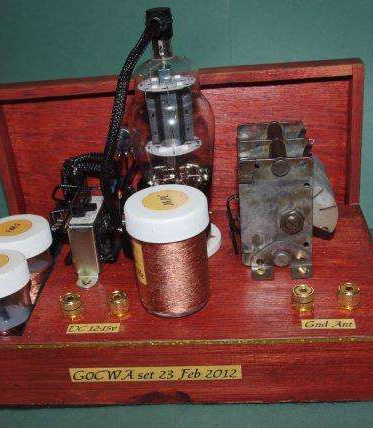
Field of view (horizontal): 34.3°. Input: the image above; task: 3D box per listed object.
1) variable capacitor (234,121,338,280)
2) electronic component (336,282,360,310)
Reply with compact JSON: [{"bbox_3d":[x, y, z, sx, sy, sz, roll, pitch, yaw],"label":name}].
[{"bbox_3d":[0.059,-0.010,0.362,0.060,0.070,0.069,-3,28,6],"label":"variable capacitor"},{"bbox_3d":[0.085,0.044,0.319,0.011,0.011,0.011,-3,28,6],"label":"electronic component"}]

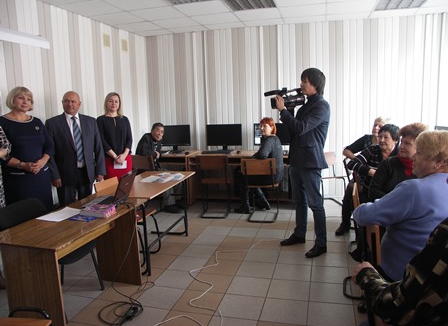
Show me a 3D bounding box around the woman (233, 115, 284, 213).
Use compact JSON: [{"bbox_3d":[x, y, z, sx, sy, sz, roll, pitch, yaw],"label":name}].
[{"bbox_3d":[0.460,0.059,4.730,0.660,1.260,0.500,-1,8,7],"label":"woman"}]

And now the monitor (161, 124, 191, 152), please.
[{"bbox_3d":[-0.809,-0.387,5.810,0.560,0.410,0.190,0,8,15],"label":"monitor"}]

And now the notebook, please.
[{"bbox_3d":[-0.933,0.209,3.076,0.330,0.235,0.360,-1,8,9],"label":"notebook"}]

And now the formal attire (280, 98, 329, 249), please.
[{"bbox_3d":[0.773,0.092,3.460,0.480,1.430,0.450,-4,8,-15],"label":"formal attire"}]

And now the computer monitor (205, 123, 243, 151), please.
[{"bbox_3d":[-0.003,-0.386,5.593,0.560,0.410,0.190,0,8,15],"label":"computer monitor"}]

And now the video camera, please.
[{"bbox_3d":[0.588,-0.631,3.520,0.370,0.190,0.170,-7,8,5],"label":"video camera"}]

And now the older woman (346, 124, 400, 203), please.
[{"bbox_3d":[1.355,0.273,3.240,0.600,1.180,0.520,-10,11,-43],"label":"older woman"}]

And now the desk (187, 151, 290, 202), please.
[{"bbox_3d":[0.331,0.223,5.508,1.600,0.730,0.620,0,8,15],"label":"desk"}]

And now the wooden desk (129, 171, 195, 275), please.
[{"bbox_3d":[-0.741,0.551,3.678,0.570,0.700,1.240,0,8,15],"label":"wooden desk"}]

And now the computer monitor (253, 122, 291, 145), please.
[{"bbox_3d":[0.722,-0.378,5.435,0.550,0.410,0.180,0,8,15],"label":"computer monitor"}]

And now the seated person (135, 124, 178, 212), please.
[{"bbox_3d":[-0.940,0.072,5.100,0.640,1.240,0.520,2,9,28],"label":"seated person"}]

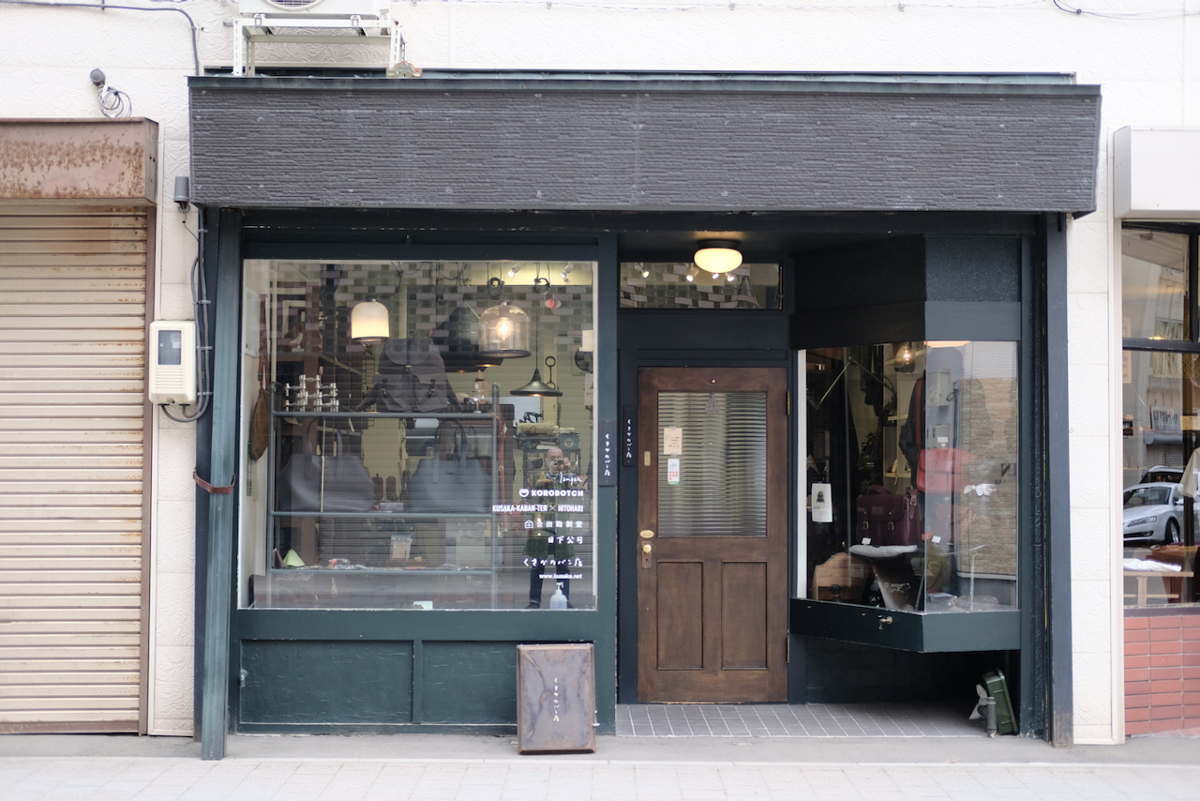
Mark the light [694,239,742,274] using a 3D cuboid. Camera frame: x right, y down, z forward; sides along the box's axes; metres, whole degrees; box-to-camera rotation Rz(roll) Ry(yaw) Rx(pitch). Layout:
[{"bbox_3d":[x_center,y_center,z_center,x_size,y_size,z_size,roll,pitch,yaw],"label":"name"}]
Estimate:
[{"bbox_3d":[0.639,-0.769,9.523,0.265,0.170,0.265,0,-2,-1],"label":"light"}]

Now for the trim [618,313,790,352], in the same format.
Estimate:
[{"bbox_3d":[0.586,-0.386,10.029,0.972,0.202,0.060,0,-2,-1],"label":"trim"}]

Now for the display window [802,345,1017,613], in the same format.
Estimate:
[{"bbox_3d":[1.661,0.404,9.516,1.076,1.416,0.700,0,-2,-1],"label":"display window"}]

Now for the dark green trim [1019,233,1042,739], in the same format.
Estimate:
[{"bbox_3d":[2.242,0.439,9.207,0.093,2.612,0.090,0,-2,-1],"label":"dark green trim"}]

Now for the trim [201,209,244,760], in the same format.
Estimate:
[{"bbox_3d":[-1.889,0.381,8.855,0.115,2.765,0.100,0,-9,-1],"label":"trim"}]

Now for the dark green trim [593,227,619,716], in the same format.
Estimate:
[{"bbox_3d":[0.039,0.425,9.178,0.104,2.591,0.100,0,-2,-1],"label":"dark green trim"}]

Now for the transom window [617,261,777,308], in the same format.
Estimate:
[{"bbox_3d":[0.560,-0.642,9.945,0.907,0.272,0.050,0,-2,-1],"label":"transom window"}]

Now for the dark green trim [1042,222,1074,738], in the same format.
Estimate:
[{"bbox_3d":[2.330,0.403,9.025,0.108,2.694,0.120,0,-2,-1],"label":"dark green trim"}]

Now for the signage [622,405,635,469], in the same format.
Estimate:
[{"bbox_3d":[0.167,0.201,9.880,0.073,0.343,0.020,0,-2,-1],"label":"signage"}]

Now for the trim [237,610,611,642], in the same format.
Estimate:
[{"bbox_3d":[-0.900,1.159,9.103,1.910,0.153,0.060,0,-2,-1],"label":"trim"}]

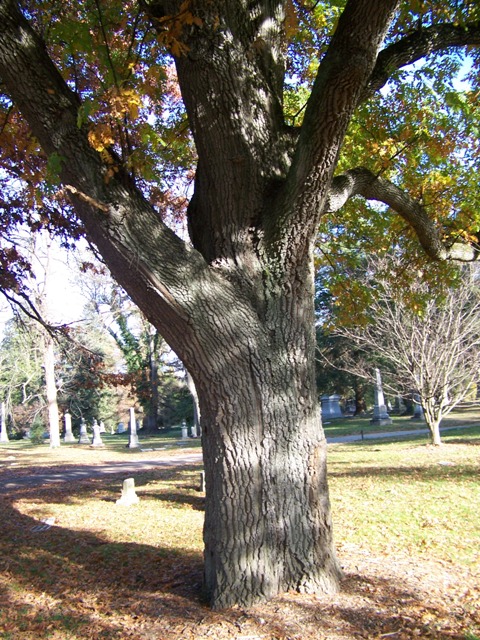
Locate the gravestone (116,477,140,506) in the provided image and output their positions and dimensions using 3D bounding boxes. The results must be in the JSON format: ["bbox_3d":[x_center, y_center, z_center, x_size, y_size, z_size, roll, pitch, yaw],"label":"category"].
[{"bbox_3d":[-1.982,3.033,11.466,0.330,0.470,0.280,2,-9,-35],"label":"gravestone"}]

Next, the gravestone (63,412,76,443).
[{"bbox_3d":[-10.532,6.636,40.079,0.580,1.850,0.580,0,-8,-27],"label":"gravestone"}]

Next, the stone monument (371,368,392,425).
[{"bbox_3d":[8.060,4.395,36.888,0.720,3.130,0.720,0,-8,-27],"label":"stone monument"}]

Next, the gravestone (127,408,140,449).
[{"bbox_3d":[-4.795,4.911,29.328,0.450,1.750,0.450,0,-8,-27],"label":"gravestone"}]

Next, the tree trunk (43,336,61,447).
[{"bbox_3d":[-10.115,3.818,34.811,0.570,6.000,0.570,-4,-8,0],"label":"tree trunk"}]

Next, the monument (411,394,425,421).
[{"bbox_3d":[11.051,5.402,40.184,0.550,1.700,0.550,0,-8,-27],"label":"monument"}]

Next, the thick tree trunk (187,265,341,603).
[{"bbox_3d":[0.189,0.993,6.101,1.230,2.900,1.180,-4,-8,1],"label":"thick tree trunk"}]

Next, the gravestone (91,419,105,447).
[{"bbox_3d":[-7.199,5.731,32.855,0.530,1.380,0.530,0,-8,-27],"label":"gravestone"}]

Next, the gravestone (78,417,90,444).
[{"bbox_3d":[-8.754,6.286,36.598,0.530,1.430,0.530,0,-8,-27],"label":"gravestone"}]

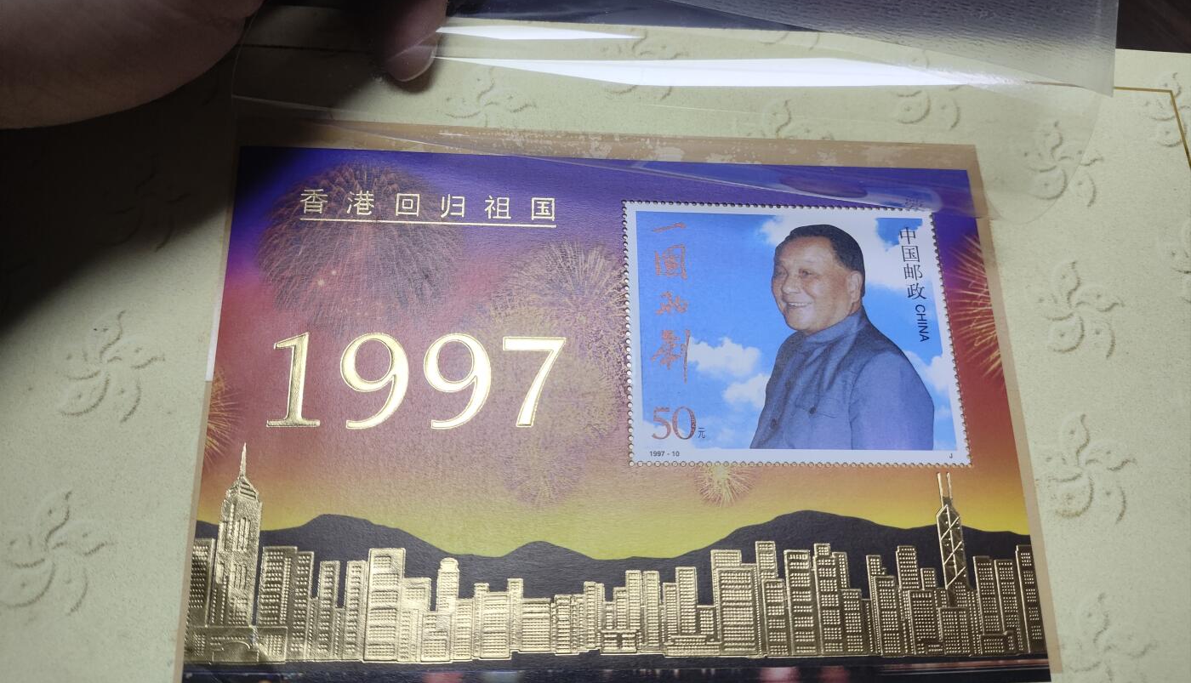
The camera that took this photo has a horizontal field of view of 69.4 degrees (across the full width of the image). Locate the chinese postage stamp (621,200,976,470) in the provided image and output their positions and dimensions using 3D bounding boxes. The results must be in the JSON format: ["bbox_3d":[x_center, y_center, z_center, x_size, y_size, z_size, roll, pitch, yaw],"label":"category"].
[{"bbox_3d":[0.036,-0.002,0.158,0.060,0.001,0.050,1,72,-4],"label":"chinese postage stamp"}]

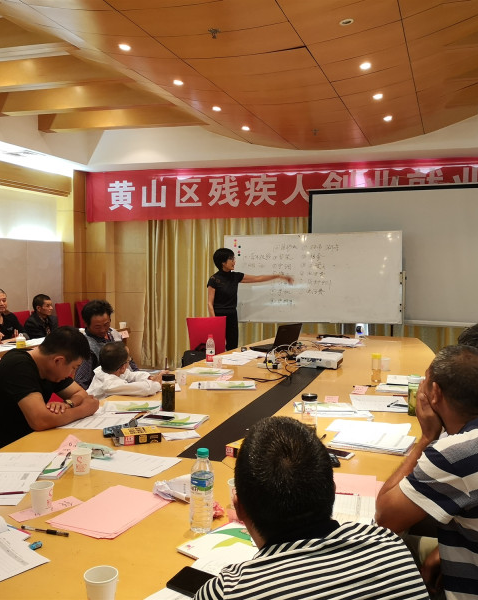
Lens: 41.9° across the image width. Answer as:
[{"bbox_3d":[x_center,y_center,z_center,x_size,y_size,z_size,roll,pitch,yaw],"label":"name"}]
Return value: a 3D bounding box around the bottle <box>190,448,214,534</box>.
[{"bbox_3d":[-0.105,0.532,1.739,0.065,0.232,0.065,0,3,0],"label":"bottle"}]

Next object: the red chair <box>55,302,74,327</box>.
[{"bbox_3d":[-2.131,0.533,8.292,0.560,0.955,0.440,2,4,23],"label":"red chair"}]

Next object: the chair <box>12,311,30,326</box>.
[{"bbox_3d":[-1.980,0.601,6.047,0.550,0.970,0.450,2,4,19],"label":"chair"}]

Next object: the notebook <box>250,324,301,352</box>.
[{"bbox_3d":[0.332,0.321,5.415,0.295,0.230,0.350,3,4,39],"label":"notebook"}]

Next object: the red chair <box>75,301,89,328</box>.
[{"bbox_3d":[-1.936,0.507,8.766,0.560,0.955,0.440,1,3,13],"label":"red chair"}]

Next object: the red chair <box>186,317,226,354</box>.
[{"bbox_3d":[-0.180,0.670,6.189,0.440,0.955,0.560,-2,4,-36],"label":"red chair"}]

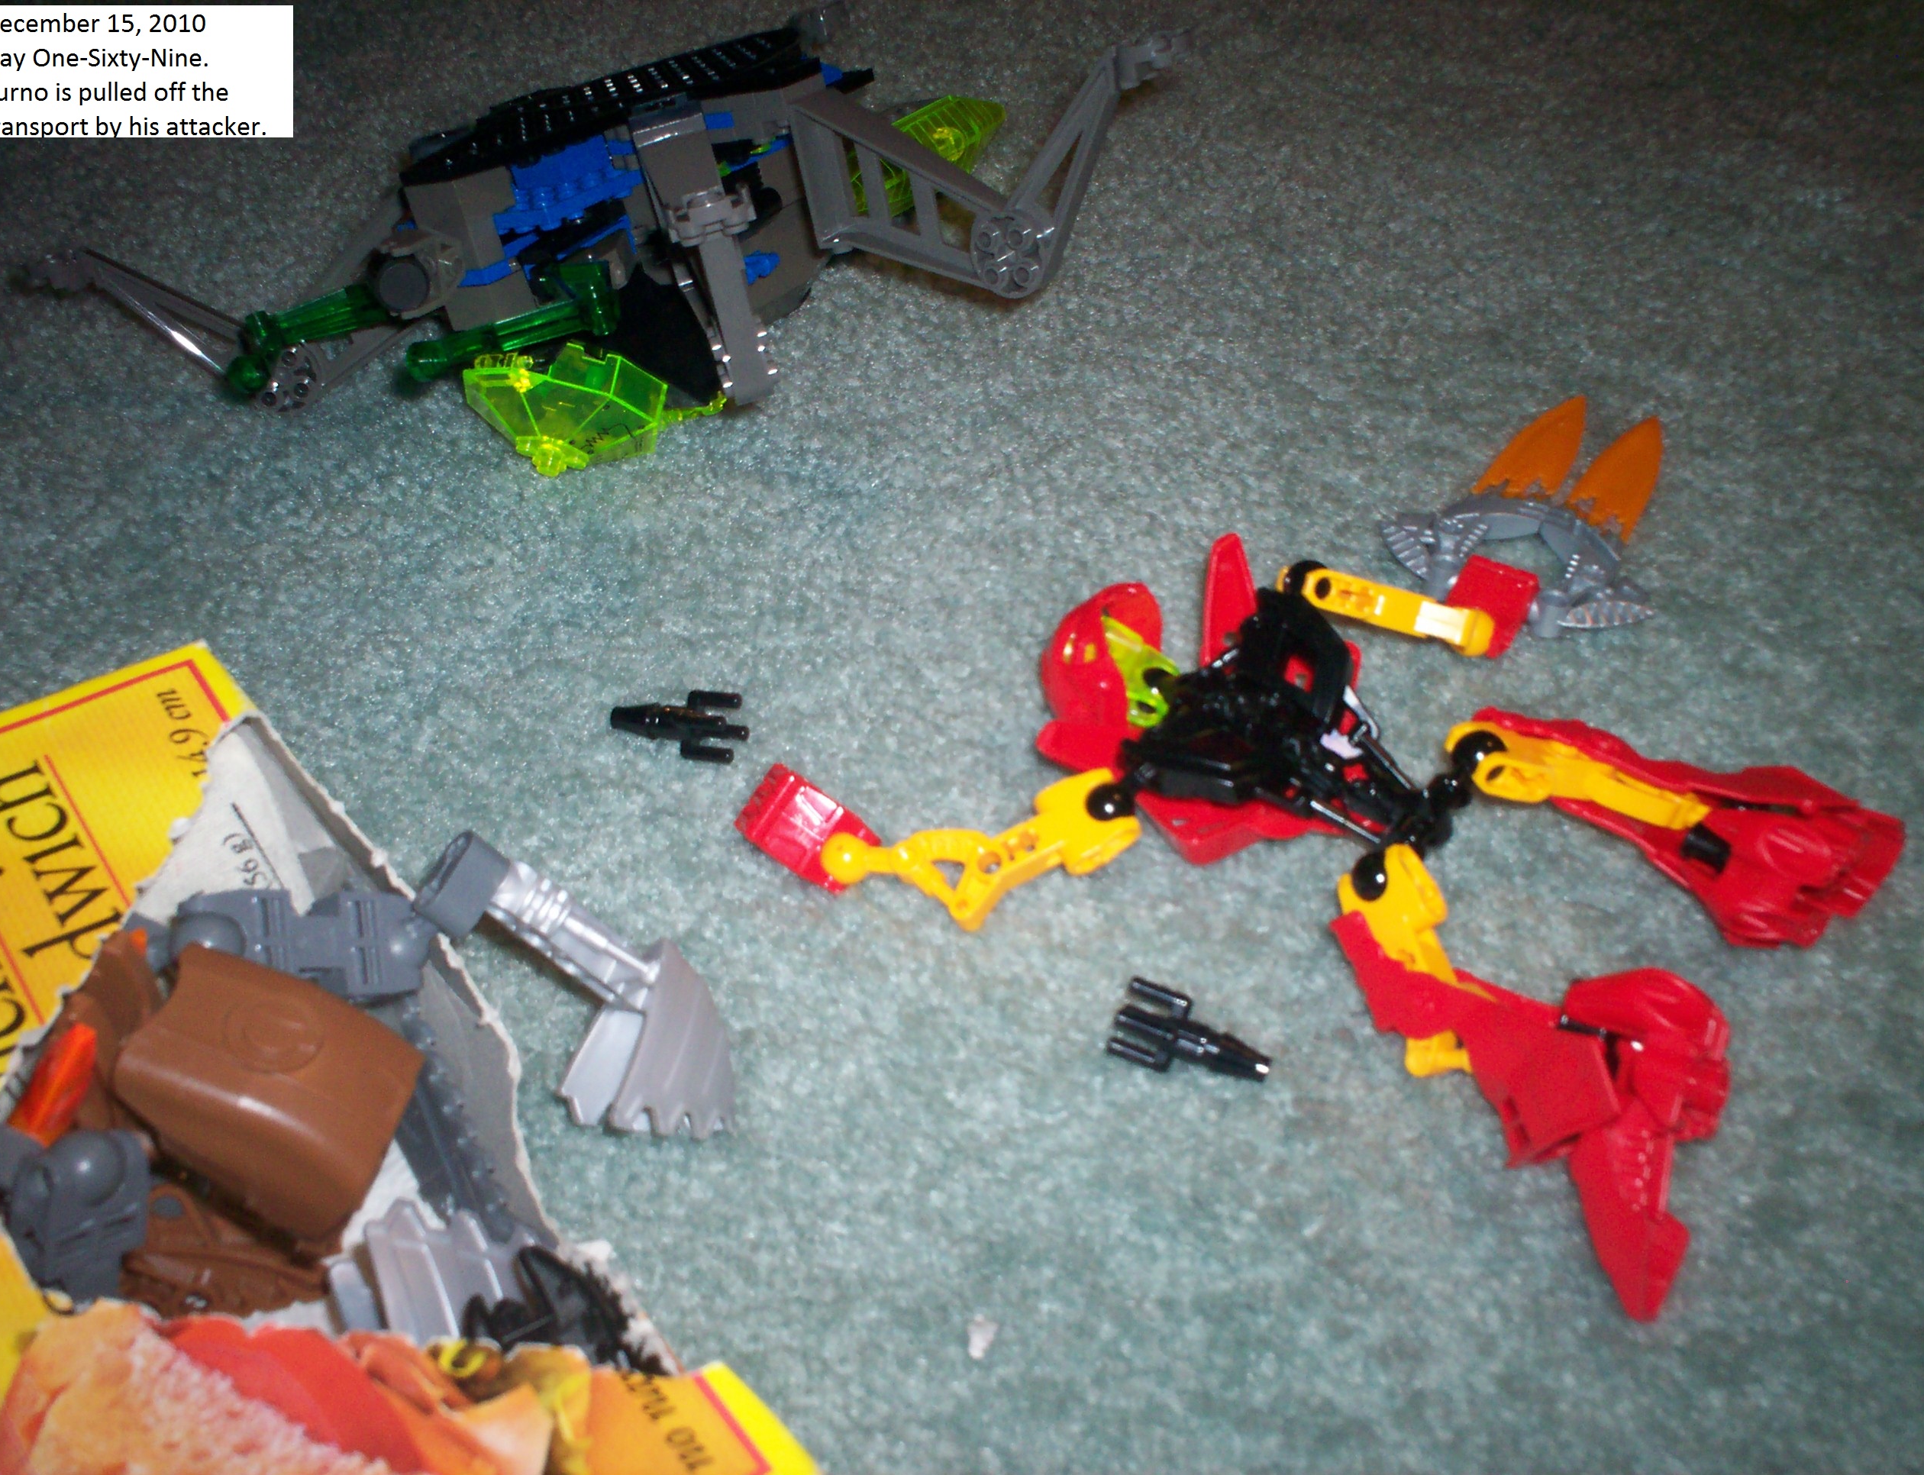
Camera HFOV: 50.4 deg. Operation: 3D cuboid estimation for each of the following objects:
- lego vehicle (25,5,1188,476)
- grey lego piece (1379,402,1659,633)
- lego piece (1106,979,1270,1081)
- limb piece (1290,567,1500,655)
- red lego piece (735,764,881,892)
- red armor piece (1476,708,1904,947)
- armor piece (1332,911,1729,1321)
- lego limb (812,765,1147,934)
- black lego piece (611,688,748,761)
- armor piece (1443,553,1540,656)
[{"bbox_3d":[-0.094,-0.171,0.633,0.338,0.086,0.164,-8,41,9],"label":"lego vehicle"},{"bbox_3d":[0.127,-0.048,0.456,0.067,0.017,0.079,20,51,35],"label":"grey lego piece"},{"bbox_3d":[0.040,0.056,0.370,0.033,0.011,0.016,18,51,34],"label":"lego piece"},{"bbox_3d":[0.092,-0.025,0.437,0.056,0.022,0.015,12,48,29],"label":"limb piece"},{"bbox_3d":[-0.032,0.019,0.435,0.019,0.013,0.037,-40,45,-26],"label":"red lego piece"},{"bbox_3d":[0.129,0.018,0.376,0.079,0.023,0.034,13,48,30],"label":"red armor piece"},{"bbox_3d":[0.099,0.053,0.340,0.041,0.029,0.090,-24,41,-10],"label":"armor piece"},{"bbox_3d":[0.003,0.025,0.415,0.065,0.014,0.029,-11,40,6],"label":"lego limb"},{"bbox_3d":[-0.065,-0.004,0.473,0.034,0.011,0.017,6,45,24],"label":"black lego piece"},{"bbox_3d":[0.111,-0.026,0.437,0.018,0.016,0.029,4,44,23],"label":"armor piece"}]

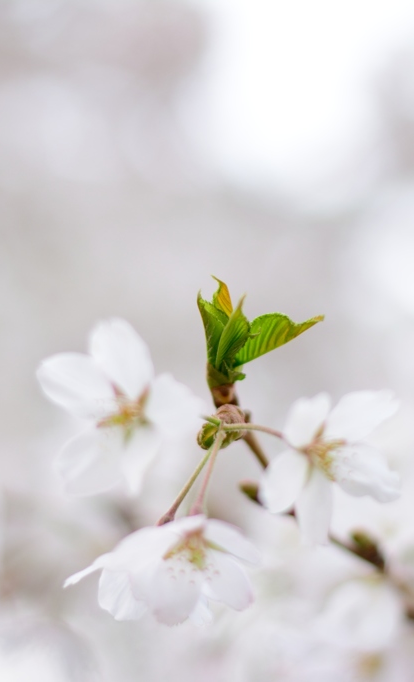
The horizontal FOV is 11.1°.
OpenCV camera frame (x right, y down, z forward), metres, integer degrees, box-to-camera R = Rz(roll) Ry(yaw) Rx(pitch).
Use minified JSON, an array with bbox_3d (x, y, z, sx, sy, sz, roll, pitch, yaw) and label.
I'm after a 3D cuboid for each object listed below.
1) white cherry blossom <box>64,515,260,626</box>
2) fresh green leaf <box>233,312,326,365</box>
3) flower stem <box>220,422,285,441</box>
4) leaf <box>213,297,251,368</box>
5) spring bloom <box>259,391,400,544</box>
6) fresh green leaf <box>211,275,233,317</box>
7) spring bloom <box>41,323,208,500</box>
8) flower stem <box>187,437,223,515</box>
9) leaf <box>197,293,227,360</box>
[{"bbox_3d":[-0.009,0.048,0.445,0.040,0.033,0.022,0,41,-4],"label":"white cherry blossom"},{"bbox_3d":[0.015,0.000,0.455,0.021,0.007,0.007,-29,0,3],"label":"fresh green leaf"},{"bbox_3d":[0.009,0.017,0.408,0.014,0.003,0.003,10,4,25],"label":"flower stem"},{"bbox_3d":[0.005,-0.002,0.452,0.005,0.017,0.006,20,6,-16],"label":"leaf"},{"bbox_3d":[0.026,0.026,0.445,0.032,0.034,0.017,-2,14,-29],"label":"spring bloom"},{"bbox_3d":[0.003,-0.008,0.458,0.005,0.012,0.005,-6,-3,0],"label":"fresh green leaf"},{"bbox_3d":[-0.018,0.014,0.437,0.035,0.036,0.016,1,7,10],"label":"spring bloom"},{"bbox_3d":[-0.001,0.029,0.450,0.003,0.018,0.003,18,-3,0],"label":"flower stem"},{"bbox_3d":[0.001,-0.003,0.455,0.006,0.015,0.006,-7,0,17],"label":"leaf"}]

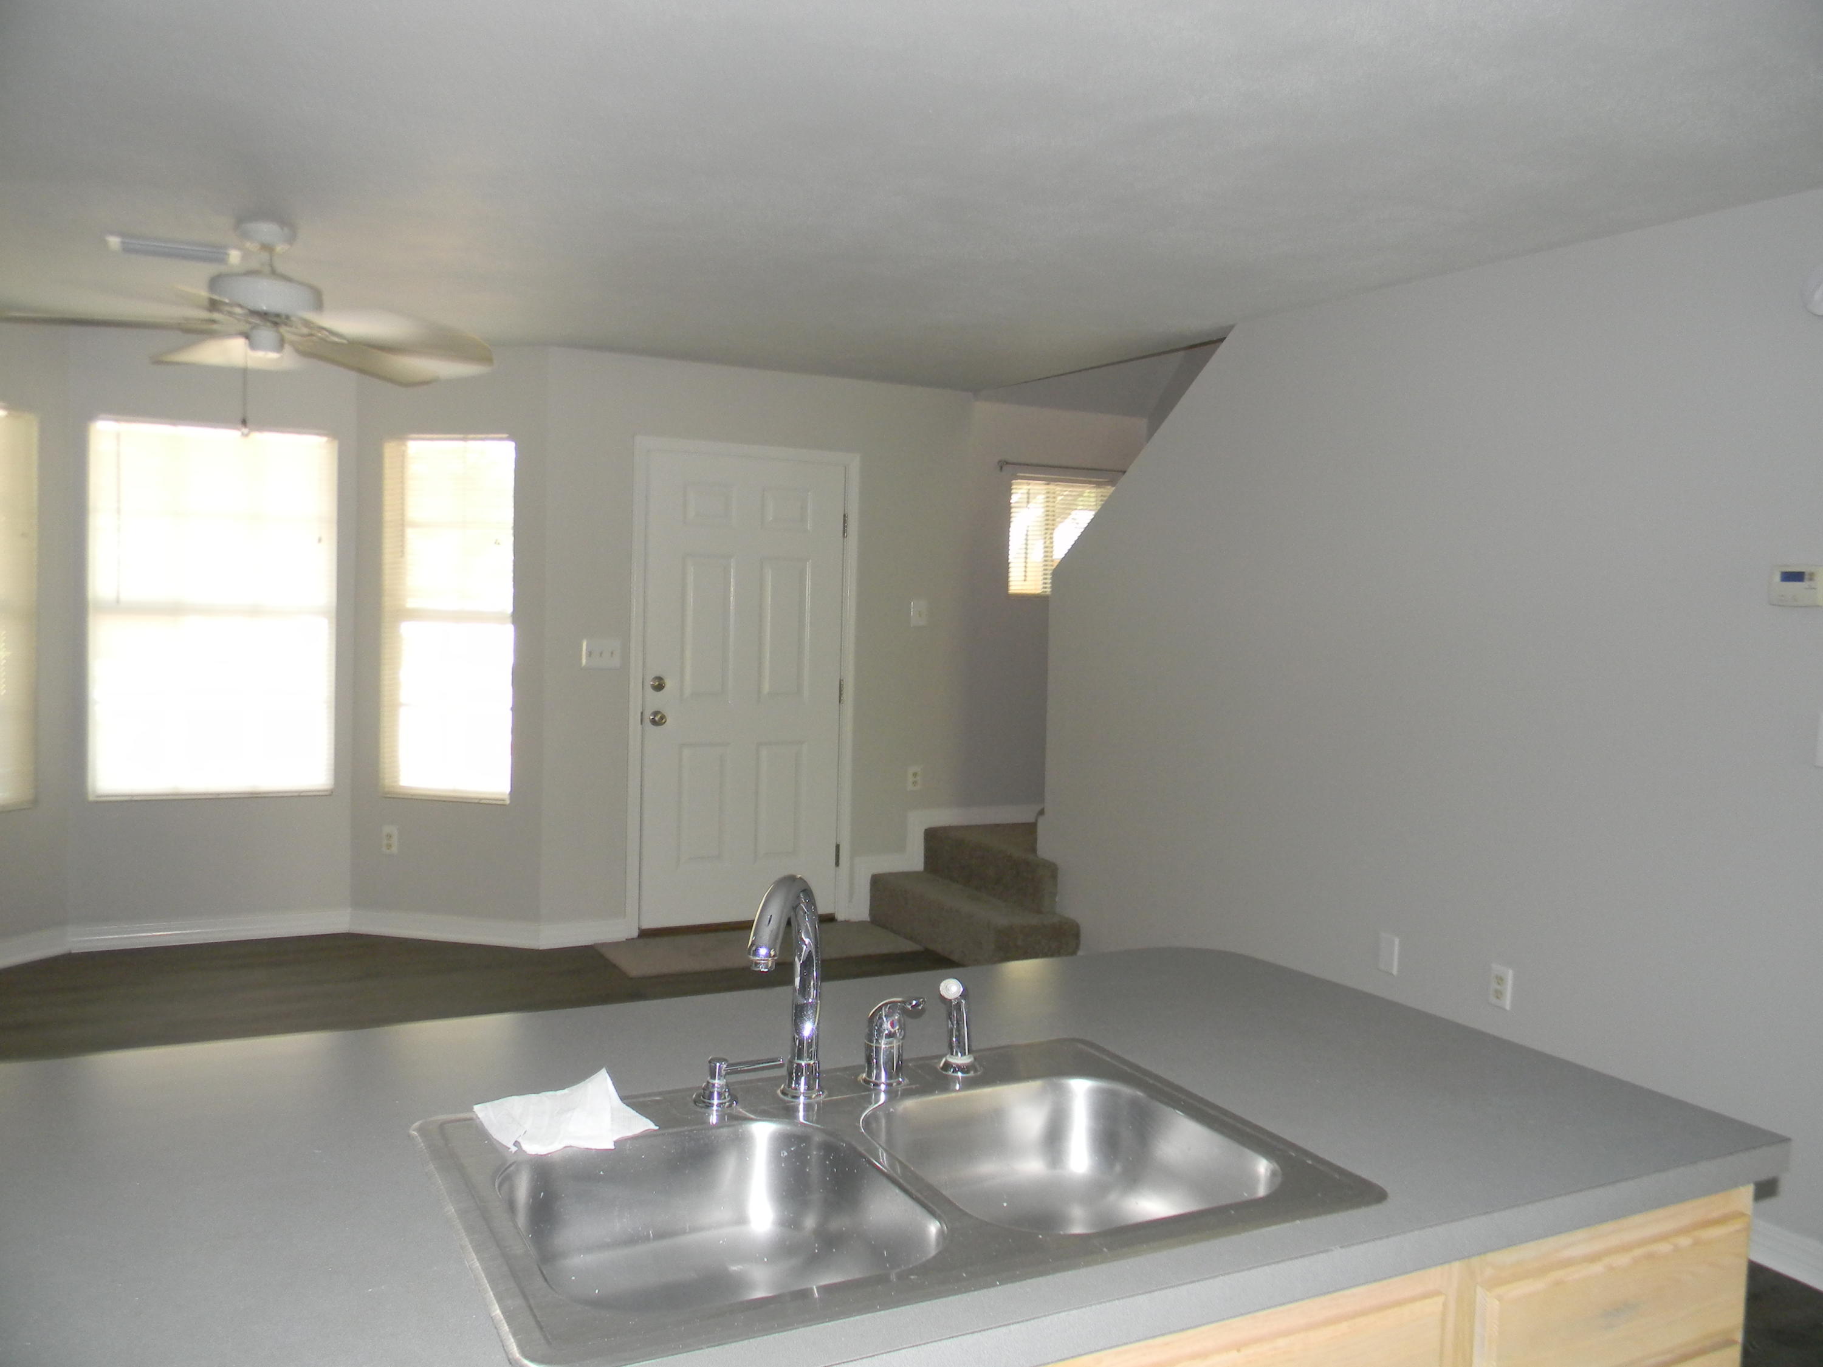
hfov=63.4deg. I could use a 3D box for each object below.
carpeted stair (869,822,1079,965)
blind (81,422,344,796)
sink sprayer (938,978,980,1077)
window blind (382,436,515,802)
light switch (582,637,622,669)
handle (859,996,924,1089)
[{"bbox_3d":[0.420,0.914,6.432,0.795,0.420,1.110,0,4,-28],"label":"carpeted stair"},{"bbox_3d":[-2.828,-0.283,5.998,0.905,1.495,0.040,0,4,-28],"label":"blind"},{"bbox_3d":[0.060,0.405,1.764,0.052,0.113,0.063,3,3,21],"label":"sink sprayer"},{"bbox_3d":[-1.940,-0.260,6.157,0.615,1.500,0.040,2,3,16],"label":"window blind"},{"bbox_3d":[-1.287,-0.122,6.124,0.161,0.116,0.016,0,4,-28],"label":"light switch"},{"bbox_3d":[-0.017,0.406,1.692,0.060,0.117,0.117,0,4,-28],"label":"handle"}]

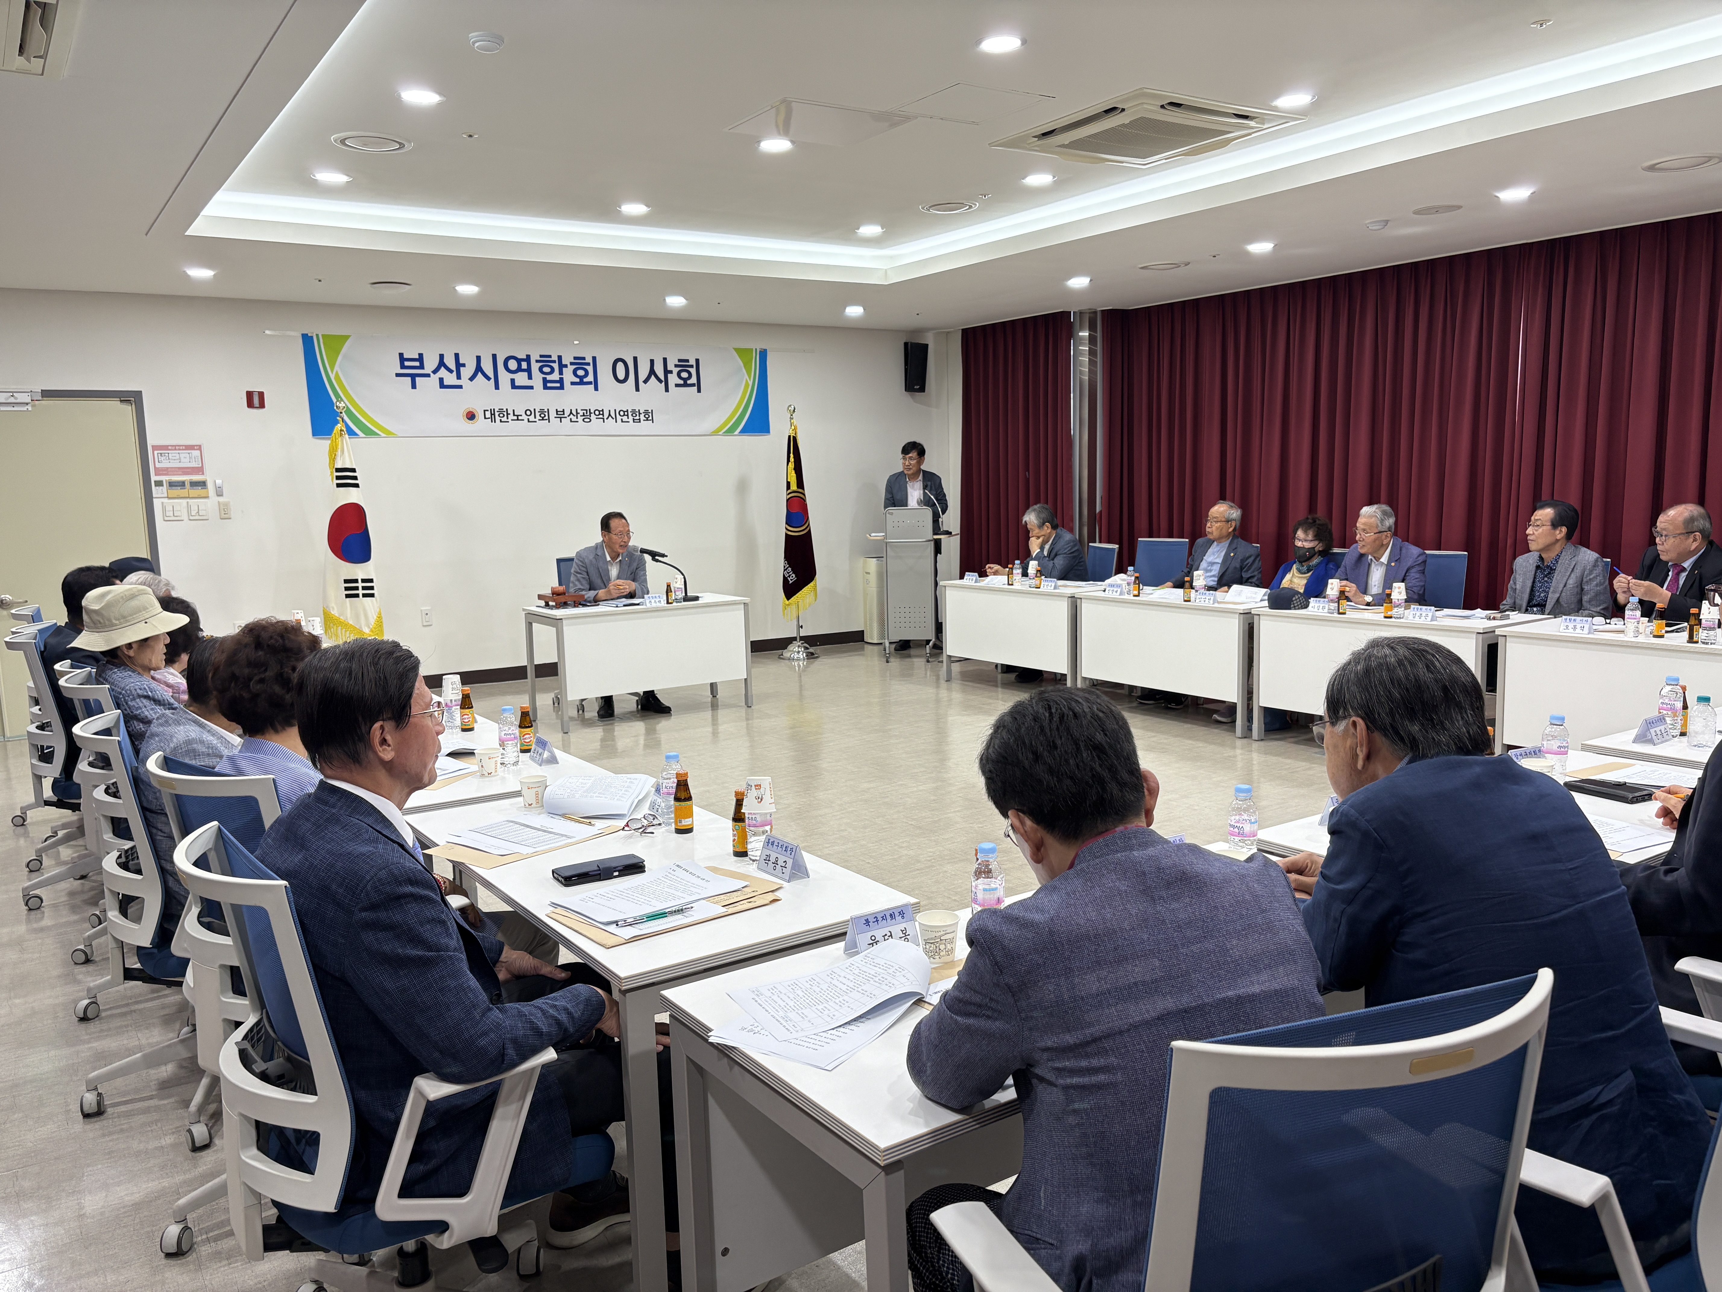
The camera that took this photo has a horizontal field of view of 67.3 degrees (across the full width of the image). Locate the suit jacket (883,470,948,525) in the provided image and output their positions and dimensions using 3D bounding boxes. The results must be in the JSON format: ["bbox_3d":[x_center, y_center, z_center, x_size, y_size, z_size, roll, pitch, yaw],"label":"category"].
[{"bbox_3d":[0.463,-1.125,10.763,0.552,0.690,0.355,-1,8,7],"label":"suit jacket"}]

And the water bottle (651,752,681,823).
[{"bbox_3d":[-0.443,0.333,3.006,0.062,0.167,0.062,-2,8,0],"label":"water bottle"}]

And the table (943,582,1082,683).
[{"bbox_3d":[1.232,-0.069,9.130,0.600,0.724,1.350,-6,9,-33],"label":"table"}]

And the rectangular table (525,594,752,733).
[{"bbox_3d":[-1.432,0.088,8.440,1.350,0.724,0.600,-6,9,-33],"label":"rectangular table"}]

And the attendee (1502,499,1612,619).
[{"bbox_3d":[3.520,-0.089,6.673,0.780,1.300,0.570,-6,9,-29],"label":"attendee"}]

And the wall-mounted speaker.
[{"bbox_3d":[0.478,-2.435,11.332,0.197,0.414,0.197,-4,16,-17],"label":"wall-mounted speaker"}]

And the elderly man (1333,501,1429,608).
[{"bbox_3d":[2.863,-0.160,7.248,0.739,1.256,0.542,-7,9,-34],"label":"elderly man"}]

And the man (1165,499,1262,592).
[{"bbox_3d":[2.267,-0.272,8.315,0.780,1.290,0.560,-6,9,-31],"label":"man"}]

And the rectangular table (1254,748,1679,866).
[{"bbox_3d":[1.546,0.728,2.955,1.308,0.709,0.597,-7,9,-33],"label":"rectangular table"}]

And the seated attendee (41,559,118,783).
[{"bbox_3d":[-2.899,0.272,5.384,0.780,1.235,0.520,-6,9,-33],"label":"seated attendee"}]

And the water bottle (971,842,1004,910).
[{"bbox_3d":[0.220,0.422,2.229,0.057,0.172,0.057,-1,8,0],"label":"water bottle"}]

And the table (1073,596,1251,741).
[{"bbox_3d":[1.976,0.068,7.770,0.605,0.719,1.308,-7,9,-34],"label":"table"}]

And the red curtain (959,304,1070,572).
[{"bbox_3d":[1.405,-1.468,11.631,0.150,2.830,1.540,-6,9,-33],"label":"red curtain"}]

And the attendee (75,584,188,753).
[{"bbox_3d":[-1.981,0.419,4.088,0.719,1.246,0.512,-7,9,-34],"label":"attendee"}]

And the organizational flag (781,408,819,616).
[{"bbox_3d":[-0.508,-1.092,10.732,0.266,1.753,0.197,-7,9,-34],"label":"organizational flag"}]

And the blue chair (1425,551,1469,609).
[{"bbox_3d":[3.031,-0.030,7.315,0.611,0.965,0.611,-7,9,-34],"label":"blue chair"}]

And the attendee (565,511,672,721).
[{"bbox_3d":[-1.614,-0.222,8.429,0.552,1.290,0.729,-7,9,-33],"label":"attendee"}]

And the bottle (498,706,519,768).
[{"bbox_3d":[-1.014,0.255,3.715,0.057,0.172,0.057,-6,9,-33],"label":"bottle"}]

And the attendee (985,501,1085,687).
[{"bbox_3d":[1.281,-0.403,9.346,0.690,1.251,0.571,-3,8,-10],"label":"attendee"}]

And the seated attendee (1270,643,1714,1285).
[{"bbox_3d":[0.964,0.620,2.069,0.570,1.230,0.830,-5,8,-22],"label":"seated attendee"}]

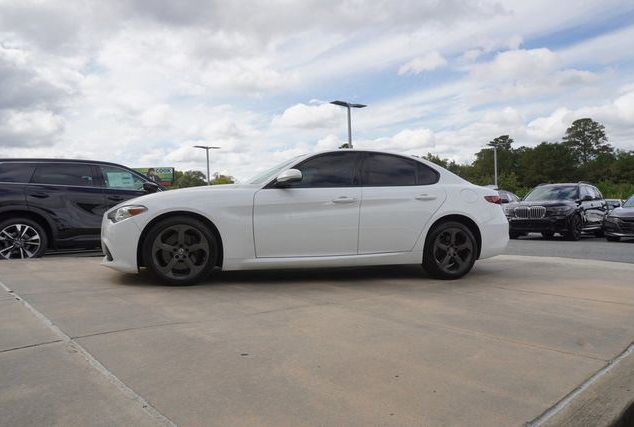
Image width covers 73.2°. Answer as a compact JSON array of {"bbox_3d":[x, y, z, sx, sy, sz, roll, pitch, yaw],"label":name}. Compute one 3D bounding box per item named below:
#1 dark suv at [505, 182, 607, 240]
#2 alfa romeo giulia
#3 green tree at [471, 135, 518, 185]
[{"bbox_3d":[8.170,-0.120,14.400,5.130,1.800,2.020,0,0,-44],"label":"dark suv"},{"bbox_3d":[-0.008,-0.022,5.152,4.643,1.436,1.880,1,0,-15],"label":"alfa romeo giulia"},{"bbox_3d":[24.900,-5.000,60.000,6.600,11.600,6.400,0,0,23],"label":"green tree"}]

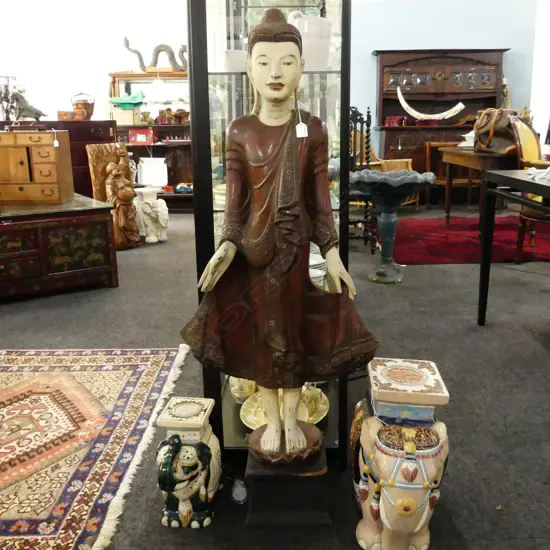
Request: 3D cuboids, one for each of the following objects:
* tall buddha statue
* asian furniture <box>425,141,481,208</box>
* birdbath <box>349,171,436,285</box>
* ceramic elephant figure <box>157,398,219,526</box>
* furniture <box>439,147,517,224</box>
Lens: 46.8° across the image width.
[{"bbox_3d":[0.009,-0.076,1.604,0.510,1.110,0.260,-1,13,0],"label":"tall buddha statue"},{"bbox_3d":[2.163,-1.184,7.615,0.650,0.780,0.500,3,14,17],"label":"asian furniture"},{"bbox_3d":[0.747,-0.331,4.164,0.560,0.700,0.560,-1,13,0],"label":"birdbath"},{"bbox_3d":[-0.210,0.474,1.647,0.150,0.285,0.220,-1,13,0],"label":"ceramic elephant figure"},{"bbox_3d":[1.959,-0.764,5.864,0.600,0.750,1.550,-1,13,0],"label":"furniture"}]

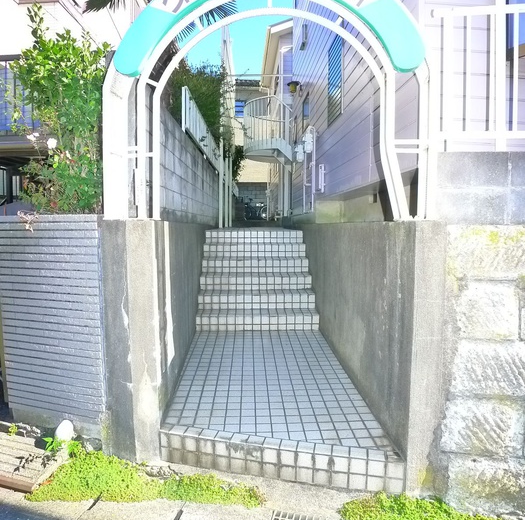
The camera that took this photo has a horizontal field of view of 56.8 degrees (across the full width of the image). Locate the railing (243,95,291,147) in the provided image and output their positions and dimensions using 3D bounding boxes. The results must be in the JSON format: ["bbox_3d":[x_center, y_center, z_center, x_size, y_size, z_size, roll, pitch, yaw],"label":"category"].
[{"bbox_3d":[0.100,-3.260,12.000,1.200,1.200,1.500,0,4,-2],"label":"railing"}]

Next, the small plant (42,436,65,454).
[{"bbox_3d":[-1.375,1.222,3.190,0.120,0.090,0.105,0,4,-2],"label":"small plant"}]

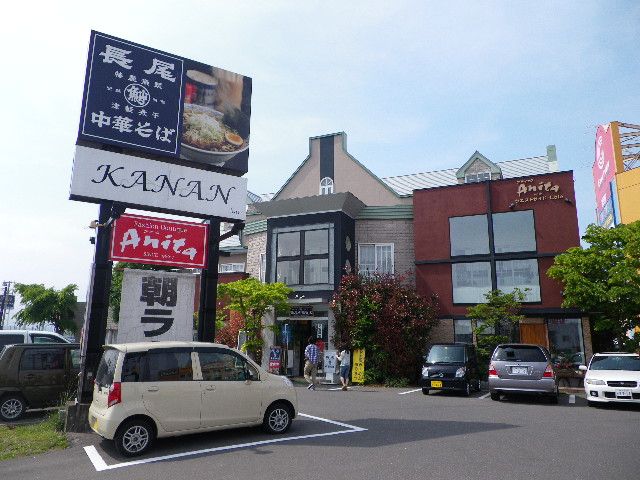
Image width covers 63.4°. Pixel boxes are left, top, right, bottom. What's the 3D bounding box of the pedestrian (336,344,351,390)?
[{"bbox_3d":[0.790,4.279,17.400,0.420,1.580,0.450,-11,-17,44],"label":"pedestrian"}]

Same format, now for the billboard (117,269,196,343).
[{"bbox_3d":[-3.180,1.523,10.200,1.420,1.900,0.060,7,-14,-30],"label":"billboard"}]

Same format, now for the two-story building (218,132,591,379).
[{"bbox_3d":[4.170,1.411,26.900,16.300,11.300,10.500,-5,-13,23],"label":"two-story building"}]

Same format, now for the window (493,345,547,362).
[{"bbox_3d":[5.872,3.341,15.200,1.480,0.520,0.120,-5,-38,23],"label":"window"}]

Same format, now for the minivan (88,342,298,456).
[{"bbox_3d":[-1.990,2.550,8.830,3.395,1.620,1.475,10,-16,-39],"label":"minivan"}]

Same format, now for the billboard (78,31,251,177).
[{"bbox_3d":[-3.191,-2.819,11.155,3.502,2.359,0.350,8,-14,-30],"label":"billboard"}]

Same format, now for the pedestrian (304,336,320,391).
[{"bbox_3d":[-0.245,4.144,17.400,0.530,1.770,0.480,7,-13,-27],"label":"pedestrian"}]

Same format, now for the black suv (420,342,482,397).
[{"bbox_3d":[4.682,4.521,18.293,1.475,1.735,3.395,-5,-13,25],"label":"black suv"}]

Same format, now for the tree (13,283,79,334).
[{"bbox_3d":[-11.379,3.758,21.500,2.800,4.100,2.800,7,-13,-27],"label":"tree"}]

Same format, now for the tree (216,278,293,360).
[{"bbox_3d":[-2.523,3.456,19.502,2.600,3.900,2.600,0,-12,0],"label":"tree"}]

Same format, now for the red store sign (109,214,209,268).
[{"bbox_3d":[-3.197,0.042,10.422,1.889,0.926,0.120,8,-14,-30],"label":"red store sign"}]

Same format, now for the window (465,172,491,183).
[{"bbox_3d":[7.276,-2.792,23.858,1.150,0.640,0.120,-5,-13,23],"label":"window"}]

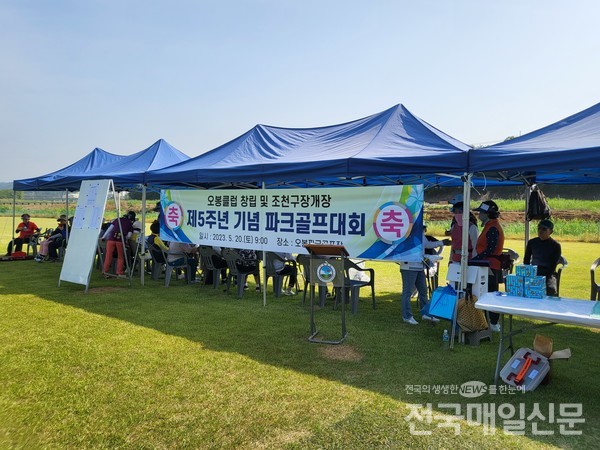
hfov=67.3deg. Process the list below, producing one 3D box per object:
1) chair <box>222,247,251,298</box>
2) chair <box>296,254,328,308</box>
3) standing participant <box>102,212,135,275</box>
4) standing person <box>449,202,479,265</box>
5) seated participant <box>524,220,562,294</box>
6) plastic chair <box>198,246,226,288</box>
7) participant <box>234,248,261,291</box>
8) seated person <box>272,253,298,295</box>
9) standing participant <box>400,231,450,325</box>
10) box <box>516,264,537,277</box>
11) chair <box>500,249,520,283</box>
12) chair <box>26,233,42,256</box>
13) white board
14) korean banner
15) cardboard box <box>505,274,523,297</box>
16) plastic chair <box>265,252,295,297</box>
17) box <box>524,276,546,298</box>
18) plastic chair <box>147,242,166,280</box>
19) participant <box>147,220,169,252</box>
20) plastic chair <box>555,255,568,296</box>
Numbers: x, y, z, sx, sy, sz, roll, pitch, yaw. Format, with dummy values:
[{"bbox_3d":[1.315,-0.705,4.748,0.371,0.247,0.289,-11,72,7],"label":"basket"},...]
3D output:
[{"bbox_3d":[-0.957,0.794,7.635,0.570,0.800,0.570,2,3,37],"label":"chair"},{"bbox_3d":[0.333,0.826,7.066,0.570,0.800,0.570,2,3,38],"label":"chair"},{"bbox_3d":[-3.844,0.410,9.673,0.550,1.410,0.640,2,3,32],"label":"standing participant"},{"bbox_3d":[2.179,0.524,6.029,0.340,1.630,0.470,-1,3,-35],"label":"standing person"},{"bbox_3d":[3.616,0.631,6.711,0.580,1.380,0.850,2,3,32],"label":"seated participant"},{"bbox_3d":[-1.566,0.790,8.720,0.560,0.800,0.570,-1,2,-40],"label":"plastic chair"},{"bbox_3d":[-0.920,0.595,7.971,0.700,1.250,0.500,-1,2,-45],"label":"participant"},{"bbox_3d":[-0.285,0.552,7.826,0.500,1.270,0.780,2,3,36],"label":"seated person"},{"bbox_3d":[1.616,0.459,5.951,0.620,1.650,0.500,2,2,28],"label":"standing participant"},{"bbox_3d":[2.225,0.451,4.439,0.165,0.104,0.155,2,3,36],"label":"box"},{"bbox_3d":[3.734,0.871,8.288,0.570,0.800,0.560,1,2,22],"label":"chair"},{"bbox_3d":[-8.067,0.565,13.388,0.570,0.800,0.560,2,2,40],"label":"chair"},{"bbox_3d":[-3.891,0.166,8.143,0.900,2.020,0.080,2,-11,35],"label":"white board"},{"bbox_3d":[-0.551,-0.103,6.812,5.000,0.900,0.050,2,3,36],"label":"korean banner"},{"bbox_3d":[2.161,0.596,4.489,0.155,0.195,0.155,2,3,36],"label":"cardboard box"},{"bbox_3d":[-0.357,0.795,7.755,0.570,0.800,0.570,2,3,36],"label":"plastic chair"},{"bbox_3d":[2.297,0.604,4.395,0.160,0.190,0.155,2,3,36],"label":"box"},{"bbox_3d":[-2.924,0.744,9.664,0.560,0.800,0.570,0,2,-33],"label":"plastic chair"},{"bbox_3d":[-3.006,0.511,9.726,0.500,1.220,0.780,2,3,35],"label":"participant"},{"bbox_3d":[3.923,0.851,7.236,0.570,0.800,0.570,2,3,38],"label":"plastic chair"}]

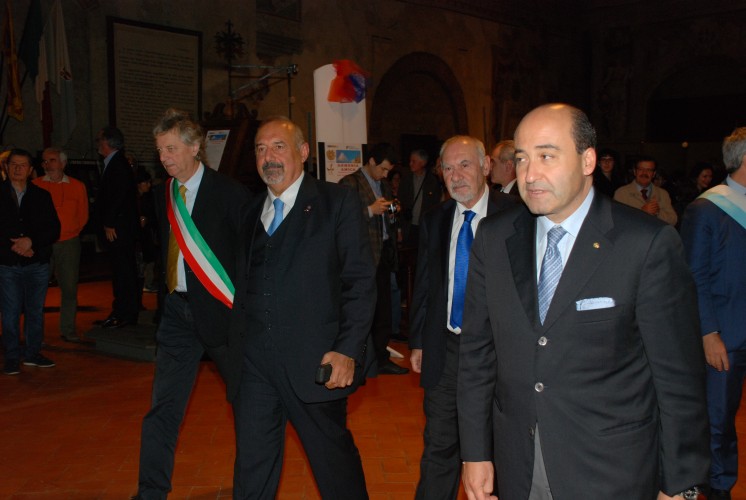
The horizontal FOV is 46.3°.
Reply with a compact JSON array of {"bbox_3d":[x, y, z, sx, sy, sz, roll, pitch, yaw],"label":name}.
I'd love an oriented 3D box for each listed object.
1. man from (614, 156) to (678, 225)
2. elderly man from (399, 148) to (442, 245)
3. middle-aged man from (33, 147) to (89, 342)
[{"bbox_3d":[2.259,0.070,7.319,0.560,1.700,0.370,2,5,14],"label":"man"},{"bbox_3d":[0.461,-0.136,8.771,0.520,1.750,0.330,3,5,30],"label":"elderly man"},{"bbox_3d":[-2.831,-0.066,7.920,0.540,1.720,0.360,0,5,-6],"label":"middle-aged man"}]

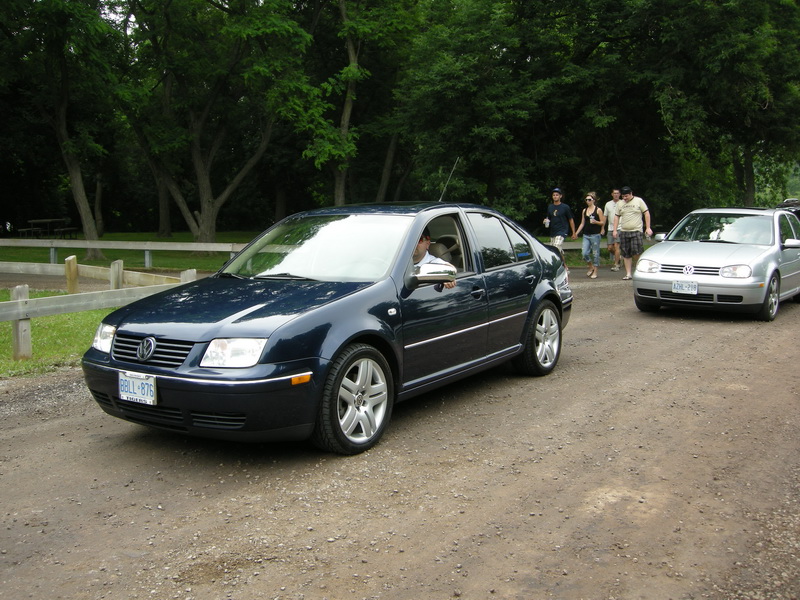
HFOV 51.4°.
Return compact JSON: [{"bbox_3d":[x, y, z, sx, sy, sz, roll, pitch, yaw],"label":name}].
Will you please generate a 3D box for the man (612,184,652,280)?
[{"bbox_3d":[4.359,-1.252,15.600,0.720,1.764,0.500,1,7,18],"label":"man"}]

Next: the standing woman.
[{"bbox_3d":[3.622,-1.234,15.900,0.550,1.677,0.450,2,7,30],"label":"standing woman"}]

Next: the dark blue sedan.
[{"bbox_3d":[-0.171,0.005,6.226,1.770,1.429,4.370,3,8,34],"label":"dark blue sedan"}]

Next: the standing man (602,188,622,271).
[{"bbox_3d":[4.557,-1.500,17.800,0.540,1.770,0.460,0,6,15],"label":"standing man"}]

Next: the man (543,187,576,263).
[{"bbox_3d":[3.106,-1.306,16.200,0.640,1.767,0.480,3,7,33],"label":"man"}]

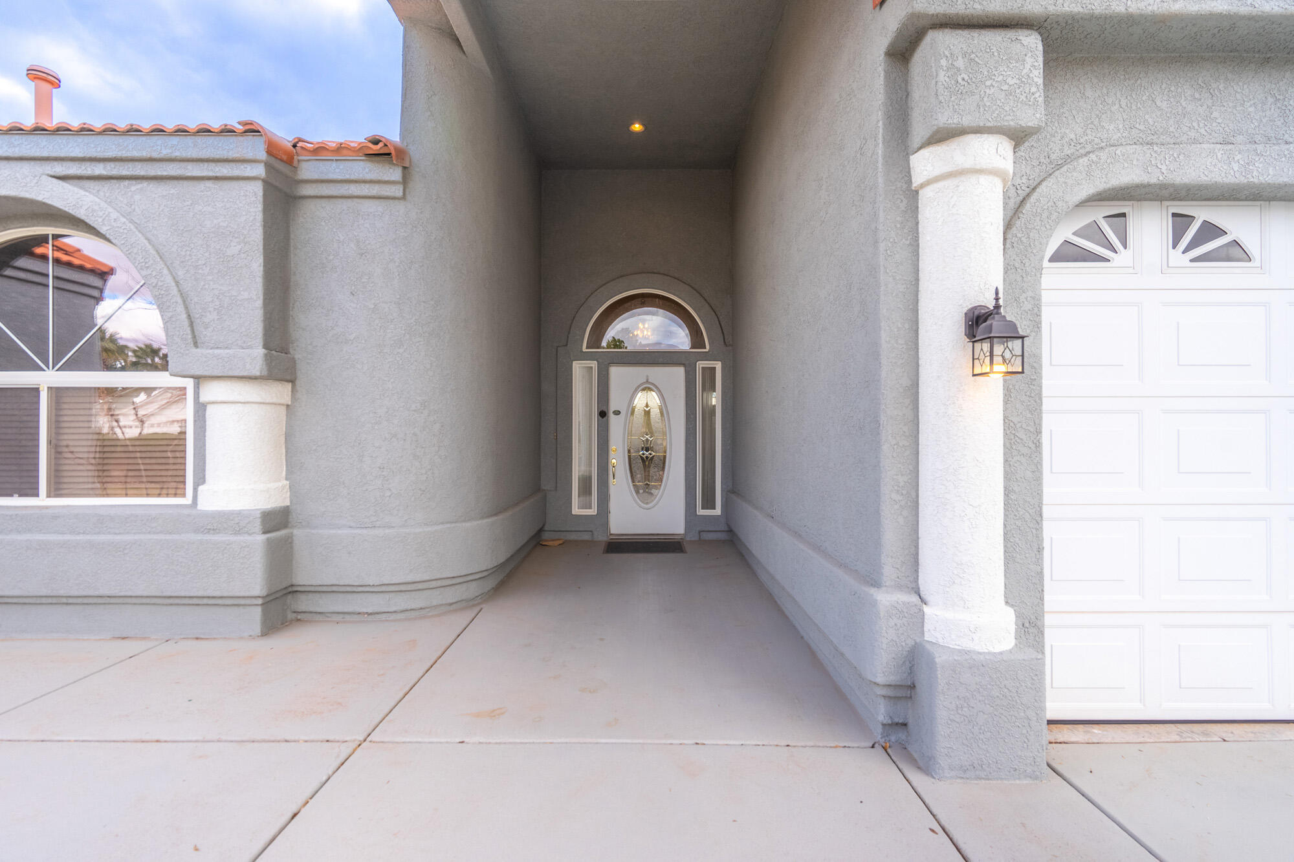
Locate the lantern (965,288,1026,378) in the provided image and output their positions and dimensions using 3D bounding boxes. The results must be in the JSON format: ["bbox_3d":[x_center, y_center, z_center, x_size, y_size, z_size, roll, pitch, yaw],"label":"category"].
[{"bbox_3d":[1.360,-0.382,2.250,0.155,0.345,0.200,0,0,0],"label":"lantern"}]

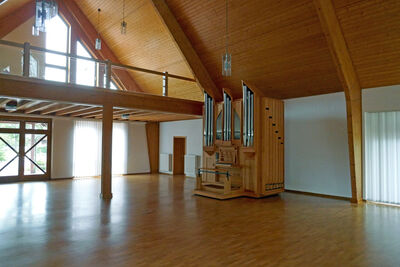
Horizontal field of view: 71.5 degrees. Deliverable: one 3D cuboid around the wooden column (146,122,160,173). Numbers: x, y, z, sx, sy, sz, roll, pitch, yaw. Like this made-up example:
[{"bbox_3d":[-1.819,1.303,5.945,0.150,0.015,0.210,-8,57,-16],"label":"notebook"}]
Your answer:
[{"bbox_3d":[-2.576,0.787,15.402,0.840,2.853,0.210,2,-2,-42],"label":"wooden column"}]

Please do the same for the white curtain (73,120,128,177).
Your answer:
[{"bbox_3d":[-4.802,0.771,13.545,2.643,2.678,0.105,2,-2,-42],"label":"white curtain"}]

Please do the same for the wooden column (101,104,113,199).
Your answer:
[{"bbox_3d":[-2.860,0.582,8.543,0.228,2.835,0.227,2,-2,-42],"label":"wooden column"}]

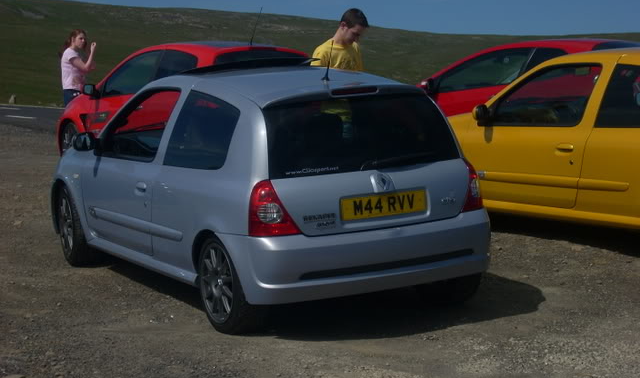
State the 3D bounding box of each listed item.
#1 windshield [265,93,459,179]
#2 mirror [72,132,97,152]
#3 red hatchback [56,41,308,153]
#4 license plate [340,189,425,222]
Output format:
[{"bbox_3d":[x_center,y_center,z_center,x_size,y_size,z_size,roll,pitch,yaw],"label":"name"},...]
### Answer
[{"bbox_3d":[0.223,-0.301,7.755,1.200,0.450,0.090,-6,-20,-27],"label":"windshield"},{"bbox_3d":[-1.518,-0.303,9.166,0.165,0.126,0.105,-6,9,-27],"label":"mirror"},{"bbox_3d":[-1.544,-0.884,16.117,1.790,1.480,3.990,-7,8,-36],"label":"red hatchback"},{"bbox_3d":[0.347,0.087,7.601,0.520,0.113,0.020,-6,5,-27],"label":"license plate"}]

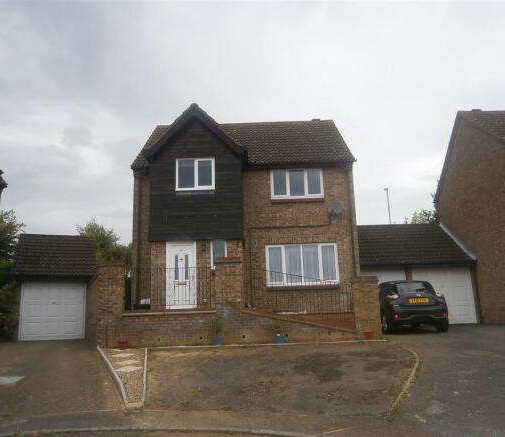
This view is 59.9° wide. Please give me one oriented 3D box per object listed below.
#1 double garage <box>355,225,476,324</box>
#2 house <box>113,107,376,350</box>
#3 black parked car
[{"bbox_3d":[5.875,2.350,18.868,4.800,4.150,5.700,-2,-11,-1],"label":"double garage"},{"bbox_3d":[-0.224,-0.137,17.307,7.600,8.100,8.000,-2,-11,0],"label":"house"},{"bbox_3d":[4.514,2.658,13.616,1.770,1.570,4.130,-2,-11,1],"label":"black parked car"}]

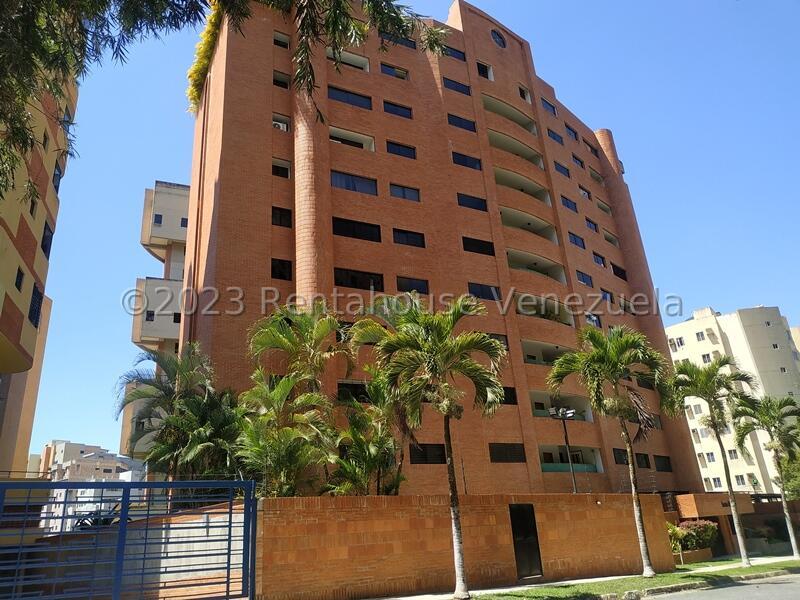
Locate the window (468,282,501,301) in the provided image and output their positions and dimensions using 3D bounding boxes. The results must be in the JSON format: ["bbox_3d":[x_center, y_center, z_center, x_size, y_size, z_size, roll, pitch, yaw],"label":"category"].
[{"bbox_3d":[4.630,-0.422,30.287,2.150,0.920,0.150,8,-24,-30],"label":"window"}]

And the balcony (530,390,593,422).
[{"bbox_3d":[8.953,6.251,31.988,5.435,1.508,1.500,11,-26,-35],"label":"balcony"}]

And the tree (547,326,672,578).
[{"bbox_3d":[7.256,4.734,18.101,4.300,7.726,4.200,7,-24,-26],"label":"tree"}]

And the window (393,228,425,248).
[{"bbox_3d":[0.467,-3.219,29.106,1.826,0.814,0.200,7,-24,-26],"label":"window"}]

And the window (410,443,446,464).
[{"bbox_3d":[1.251,7.014,25.146,1.826,0.814,0.200,7,-24,-26],"label":"window"}]

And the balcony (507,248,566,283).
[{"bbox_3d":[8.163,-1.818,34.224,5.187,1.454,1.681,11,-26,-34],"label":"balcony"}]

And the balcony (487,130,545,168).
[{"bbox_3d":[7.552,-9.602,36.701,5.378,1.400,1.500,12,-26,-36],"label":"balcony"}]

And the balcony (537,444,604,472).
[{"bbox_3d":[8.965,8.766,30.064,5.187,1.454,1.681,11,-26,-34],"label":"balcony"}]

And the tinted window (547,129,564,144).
[{"bbox_3d":[11.295,-11.796,40.208,1.887,0.701,0.150,15,-28,-40],"label":"tinted window"}]

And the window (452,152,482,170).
[{"bbox_3d":[4.025,-8.208,32.944,2.086,0.821,0.150,7,-24,-27],"label":"window"}]

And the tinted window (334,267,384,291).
[{"bbox_3d":[-1.998,-0.958,27.454,2.650,1.000,0.150,6,-23,-26],"label":"tinted window"}]

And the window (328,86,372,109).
[{"bbox_3d":[-2.774,-11.396,31.308,2.636,0.948,0.150,6,-23,-26],"label":"window"}]

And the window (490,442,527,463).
[{"bbox_3d":[5.390,7.708,27.873,2.163,0.920,0.150,8,-24,-28],"label":"window"}]

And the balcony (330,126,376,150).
[{"bbox_3d":[-2.658,-8.515,30.001,2.593,0.954,0.700,7,-24,-26],"label":"balcony"}]

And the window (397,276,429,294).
[{"bbox_3d":[0.689,-0.710,28.832,1.870,0.920,0.150,6,-23,-26],"label":"window"}]

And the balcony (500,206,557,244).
[{"bbox_3d":[8.127,-4.529,36.192,5.435,1.508,1.500,11,-26,-35],"label":"balcony"}]

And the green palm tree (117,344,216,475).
[{"bbox_3d":[-7.548,3.829,17.922,2.707,4.899,2.707,5,-23,-23],"label":"green palm tree"}]

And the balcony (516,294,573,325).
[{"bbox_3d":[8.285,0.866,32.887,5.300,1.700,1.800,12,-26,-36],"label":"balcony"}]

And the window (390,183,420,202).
[{"bbox_3d":[0.310,-6.083,31.583,1.911,0.829,0.150,7,-24,-27],"label":"window"}]

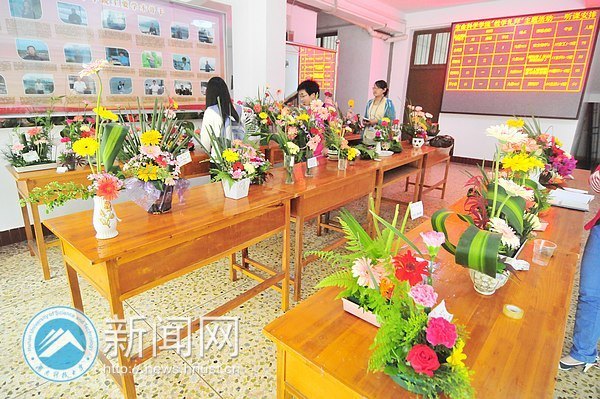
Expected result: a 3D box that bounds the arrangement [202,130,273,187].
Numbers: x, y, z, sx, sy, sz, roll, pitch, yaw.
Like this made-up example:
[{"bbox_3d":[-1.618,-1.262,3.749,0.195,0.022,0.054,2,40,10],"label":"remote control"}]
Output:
[{"bbox_3d":[-0.362,-0.234,1.710,0.370,0.290,0.290,-3,18,-12],"label":"arrangement"}]

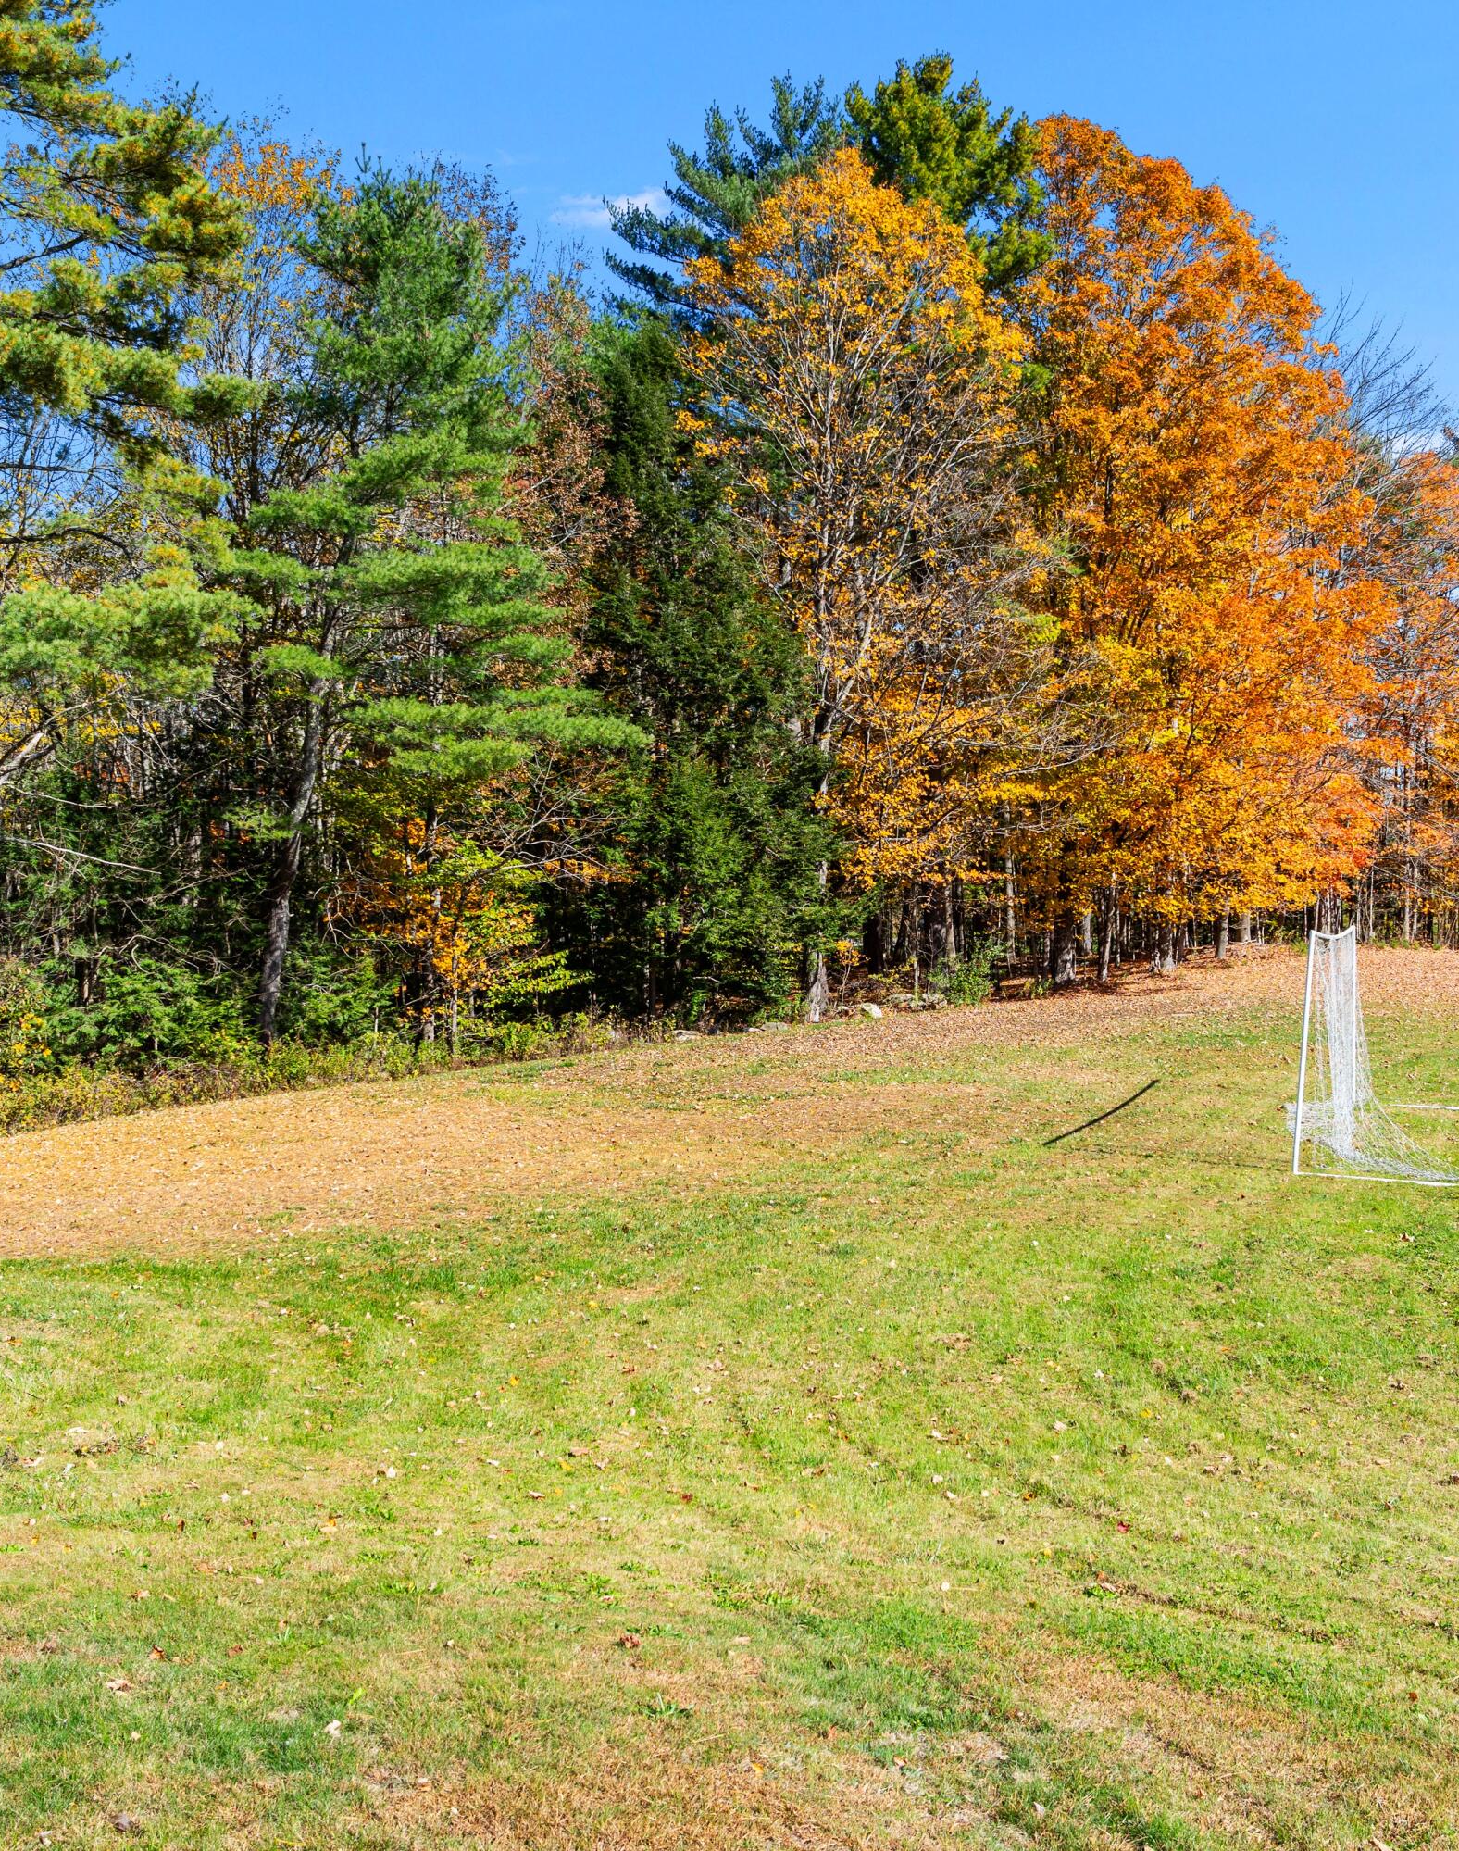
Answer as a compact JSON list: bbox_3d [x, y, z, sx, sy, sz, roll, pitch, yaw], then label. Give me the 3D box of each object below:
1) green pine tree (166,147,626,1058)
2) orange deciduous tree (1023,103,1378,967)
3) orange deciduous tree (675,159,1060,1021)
[{"bbox_3d":[-4.820,-4.769,27.500,6.900,12.900,6.500,0,2,-10],"label":"green pine tree"},{"bbox_3d":[11.621,-9.593,46.000,9.100,21.200,8.600,1,2,14],"label":"orange deciduous tree"},{"bbox_3d":[2.770,-6.520,35.000,7.300,16.500,6.800,1,1,5],"label":"orange deciduous tree"}]

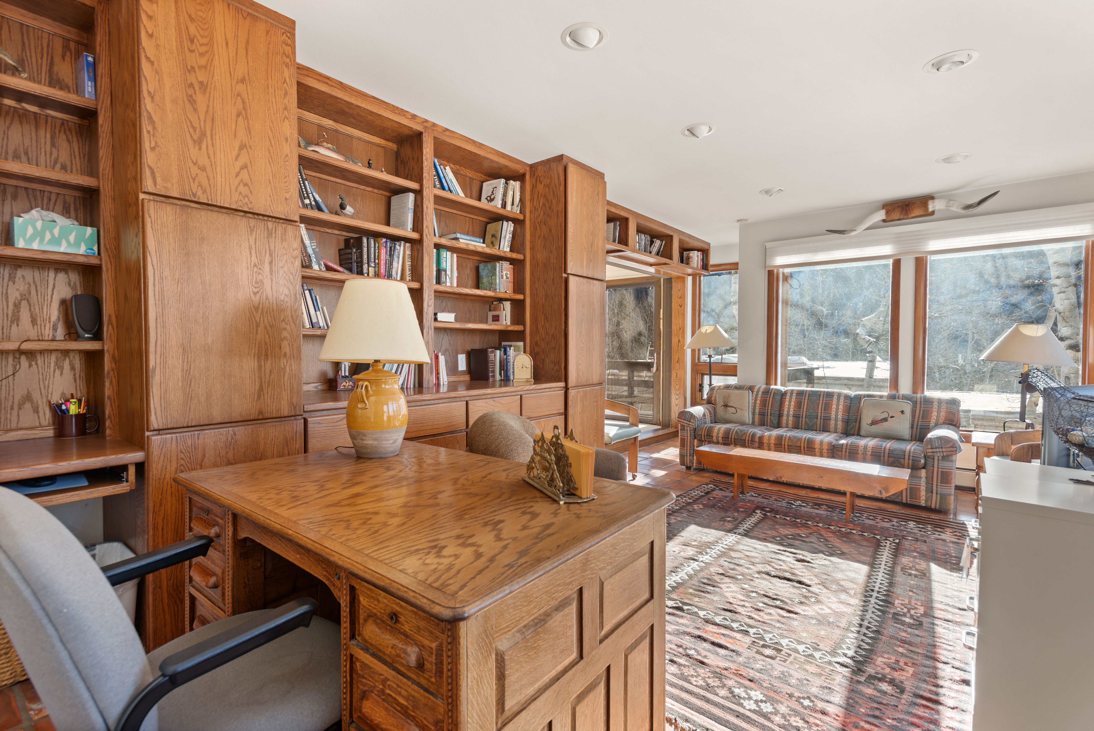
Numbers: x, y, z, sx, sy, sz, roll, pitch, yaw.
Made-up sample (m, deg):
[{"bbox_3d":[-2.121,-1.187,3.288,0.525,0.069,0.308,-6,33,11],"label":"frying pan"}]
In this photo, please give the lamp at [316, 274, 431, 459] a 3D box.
[{"bbox_3d":[-0.674,0.000,2.041,0.412,0.675,0.412,1,2,39],"label":"lamp"}]

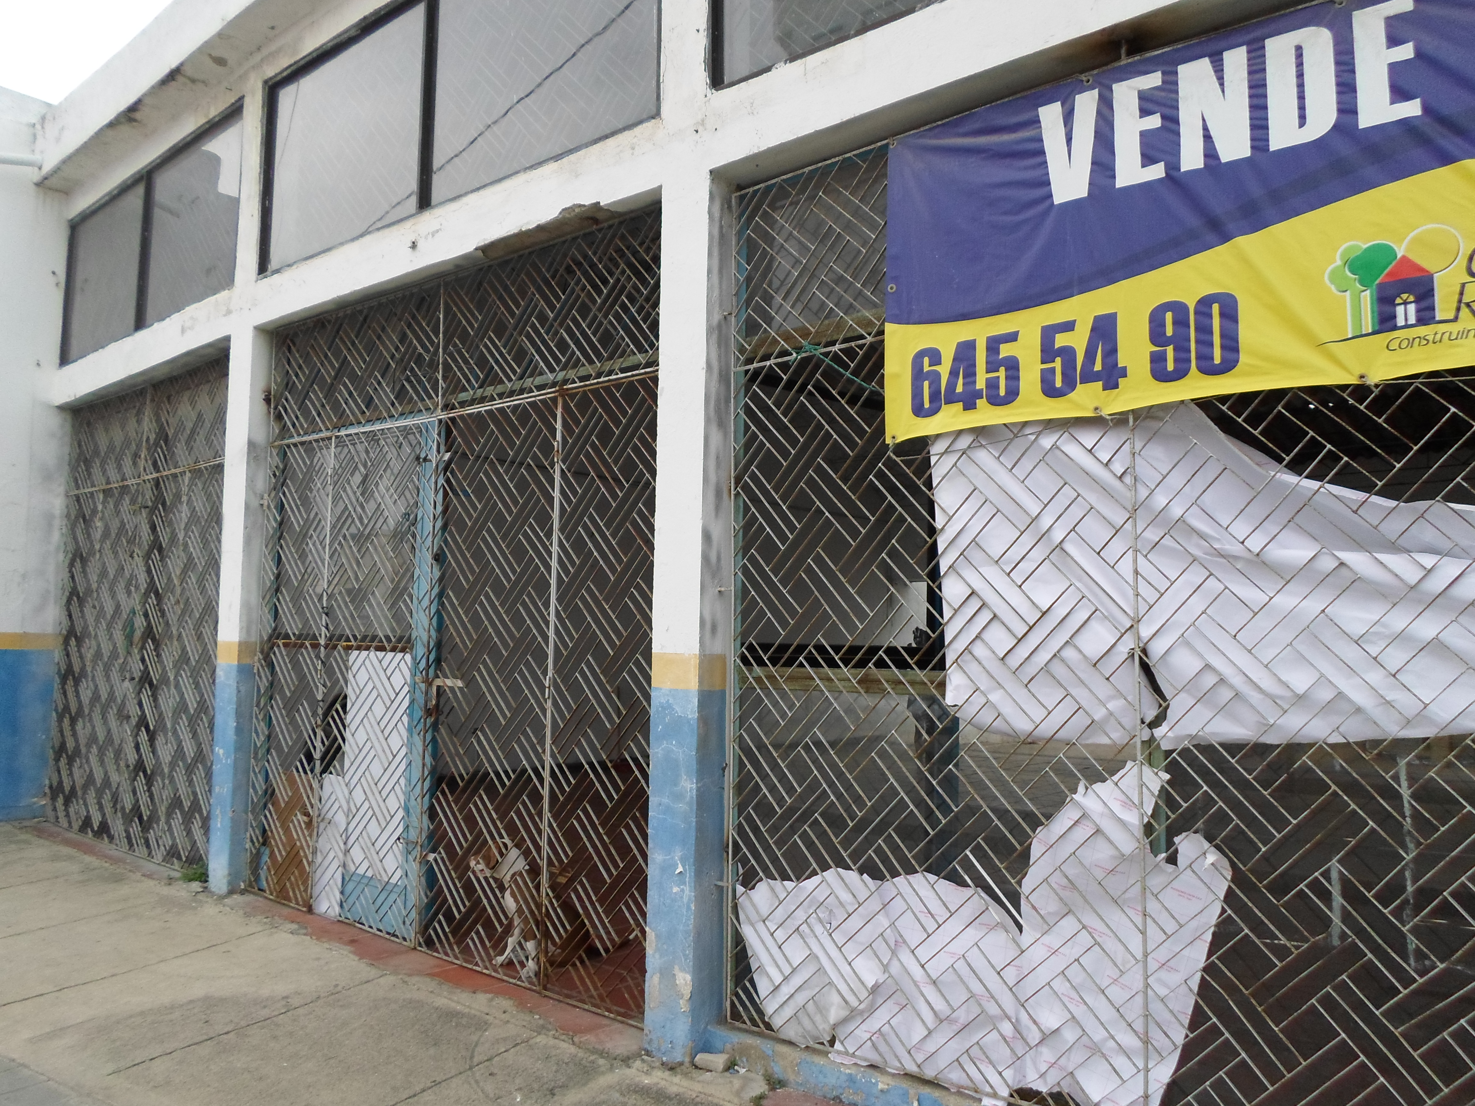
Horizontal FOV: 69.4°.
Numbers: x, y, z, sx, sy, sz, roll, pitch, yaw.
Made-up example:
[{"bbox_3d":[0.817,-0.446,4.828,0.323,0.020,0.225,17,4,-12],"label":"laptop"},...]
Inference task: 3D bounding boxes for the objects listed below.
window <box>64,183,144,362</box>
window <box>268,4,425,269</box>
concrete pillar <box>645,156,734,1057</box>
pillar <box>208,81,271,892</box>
[{"bbox_3d":[-4.429,-1.931,7.429,1.255,0.999,0.059,-3,-6,39],"label":"window"},{"bbox_3d":[-2.043,-2.097,5.481,1.404,1.021,0.059,-3,-6,39],"label":"window"},{"bbox_3d":[-0.147,0.174,3.740,0.216,3.010,0.200,-3,-6,39],"label":"concrete pillar"},{"bbox_3d":[-2.649,-0.419,5.851,0.232,4.406,0.200,-3,-6,39],"label":"pillar"}]

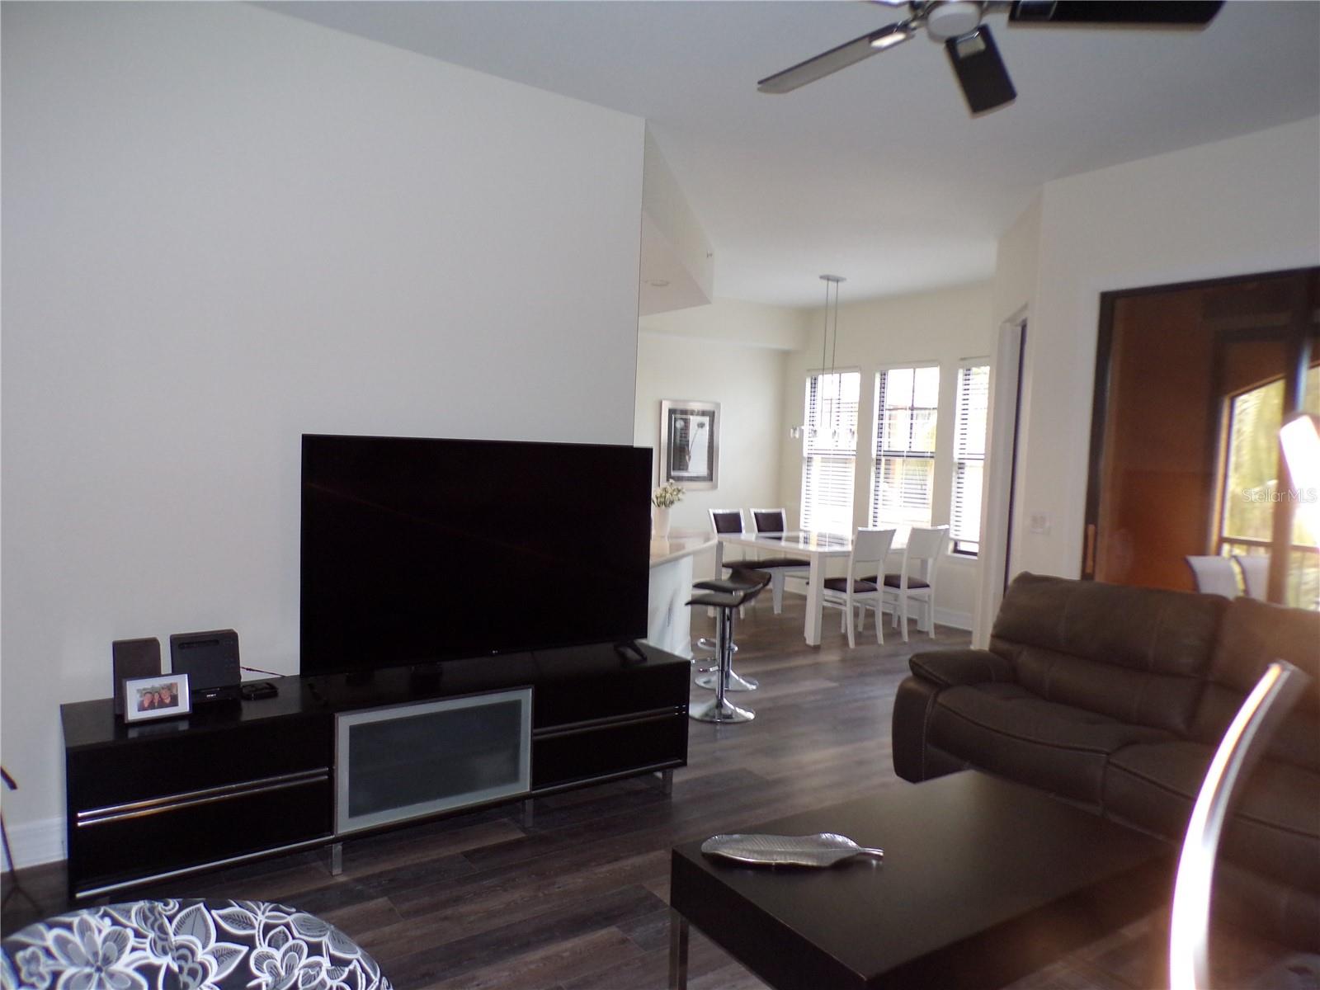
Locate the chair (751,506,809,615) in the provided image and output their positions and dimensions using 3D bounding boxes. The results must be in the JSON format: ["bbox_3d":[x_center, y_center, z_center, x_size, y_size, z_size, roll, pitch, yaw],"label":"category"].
[{"bbox_3d":[1.223,0.639,9.050,0.487,0.944,0.566,0,3,-34],"label":"chair"}]

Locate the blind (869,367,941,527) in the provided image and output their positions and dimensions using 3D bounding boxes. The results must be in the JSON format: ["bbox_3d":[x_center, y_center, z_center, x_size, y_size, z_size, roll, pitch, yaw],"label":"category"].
[{"bbox_3d":[2.349,-0.415,8.854,0.060,1.669,0.785,0,3,-34],"label":"blind"}]

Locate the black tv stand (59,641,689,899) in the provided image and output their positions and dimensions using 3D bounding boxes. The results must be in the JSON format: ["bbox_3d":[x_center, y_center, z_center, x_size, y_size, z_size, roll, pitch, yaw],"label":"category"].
[{"bbox_3d":[-0.967,1.014,3.595,2.325,0.584,0.522,0,3,-36],"label":"black tv stand"}]

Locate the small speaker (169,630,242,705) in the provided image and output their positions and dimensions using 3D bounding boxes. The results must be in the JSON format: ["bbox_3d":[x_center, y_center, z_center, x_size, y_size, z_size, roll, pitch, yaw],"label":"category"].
[{"bbox_3d":[-1.588,0.600,3.197,0.215,0.242,0.109,0,3,-36],"label":"small speaker"}]

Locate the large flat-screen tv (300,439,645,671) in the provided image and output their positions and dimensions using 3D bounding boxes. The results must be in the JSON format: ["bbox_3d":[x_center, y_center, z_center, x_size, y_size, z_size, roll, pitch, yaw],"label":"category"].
[{"bbox_3d":[-0.670,0.254,3.732,1.530,0.939,0.248,0,3,-36],"label":"large flat-screen tv"}]

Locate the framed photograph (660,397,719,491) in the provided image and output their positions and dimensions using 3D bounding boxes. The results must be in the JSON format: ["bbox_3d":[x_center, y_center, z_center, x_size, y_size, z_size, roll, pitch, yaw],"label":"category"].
[{"bbox_3d":[0.340,-0.510,9.577,0.745,0.914,0.035,0,3,-34],"label":"framed photograph"}]

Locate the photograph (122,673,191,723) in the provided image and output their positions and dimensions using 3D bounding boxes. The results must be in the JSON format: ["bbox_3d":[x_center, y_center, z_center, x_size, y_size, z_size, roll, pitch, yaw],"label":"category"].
[{"bbox_3d":[-1.645,0.659,3.005,0.191,0.141,0.045,0,-7,-36],"label":"photograph"}]

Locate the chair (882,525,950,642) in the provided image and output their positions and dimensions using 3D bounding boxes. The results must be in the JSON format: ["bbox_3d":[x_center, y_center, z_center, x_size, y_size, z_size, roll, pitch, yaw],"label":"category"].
[{"bbox_3d":[2.071,0.728,7.768,0.487,0.944,0.566,0,3,-34],"label":"chair"}]

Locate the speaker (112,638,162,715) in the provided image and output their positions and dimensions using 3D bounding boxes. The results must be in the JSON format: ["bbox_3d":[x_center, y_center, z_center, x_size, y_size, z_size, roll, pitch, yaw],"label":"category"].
[{"bbox_3d":[-1.766,0.603,3.081,0.134,0.236,0.099,0,3,-36],"label":"speaker"}]

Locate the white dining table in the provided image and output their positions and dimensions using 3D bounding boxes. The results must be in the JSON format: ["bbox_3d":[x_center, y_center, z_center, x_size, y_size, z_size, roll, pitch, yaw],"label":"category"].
[{"bbox_3d":[1.438,0.780,8.235,1.431,0.755,1.431,0,3,-34],"label":"white dining table"}]

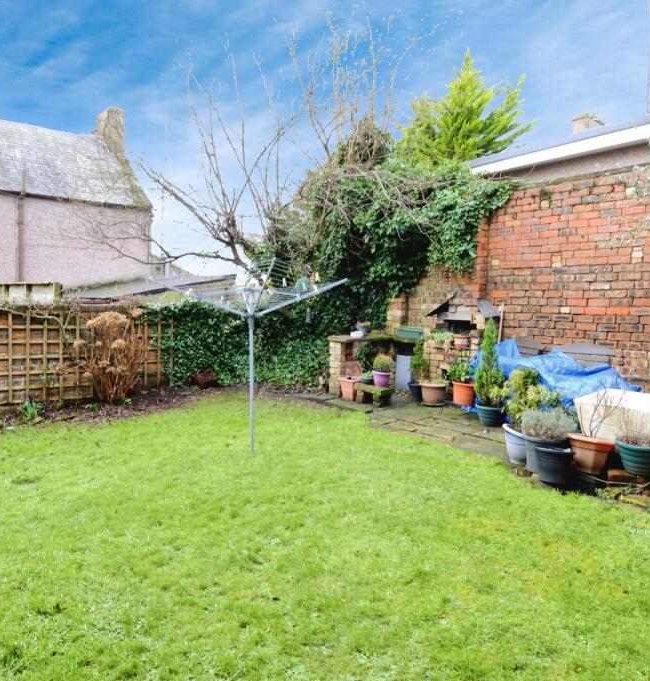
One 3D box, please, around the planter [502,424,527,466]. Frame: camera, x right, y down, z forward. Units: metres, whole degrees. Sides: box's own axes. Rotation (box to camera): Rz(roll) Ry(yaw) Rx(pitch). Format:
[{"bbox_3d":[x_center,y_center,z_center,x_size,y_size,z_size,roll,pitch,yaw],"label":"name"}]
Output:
[{"bbox_3d":[2.208,1.145,5.640,0.450,0.370,0.450,3,3,24],"label":"planter"}]

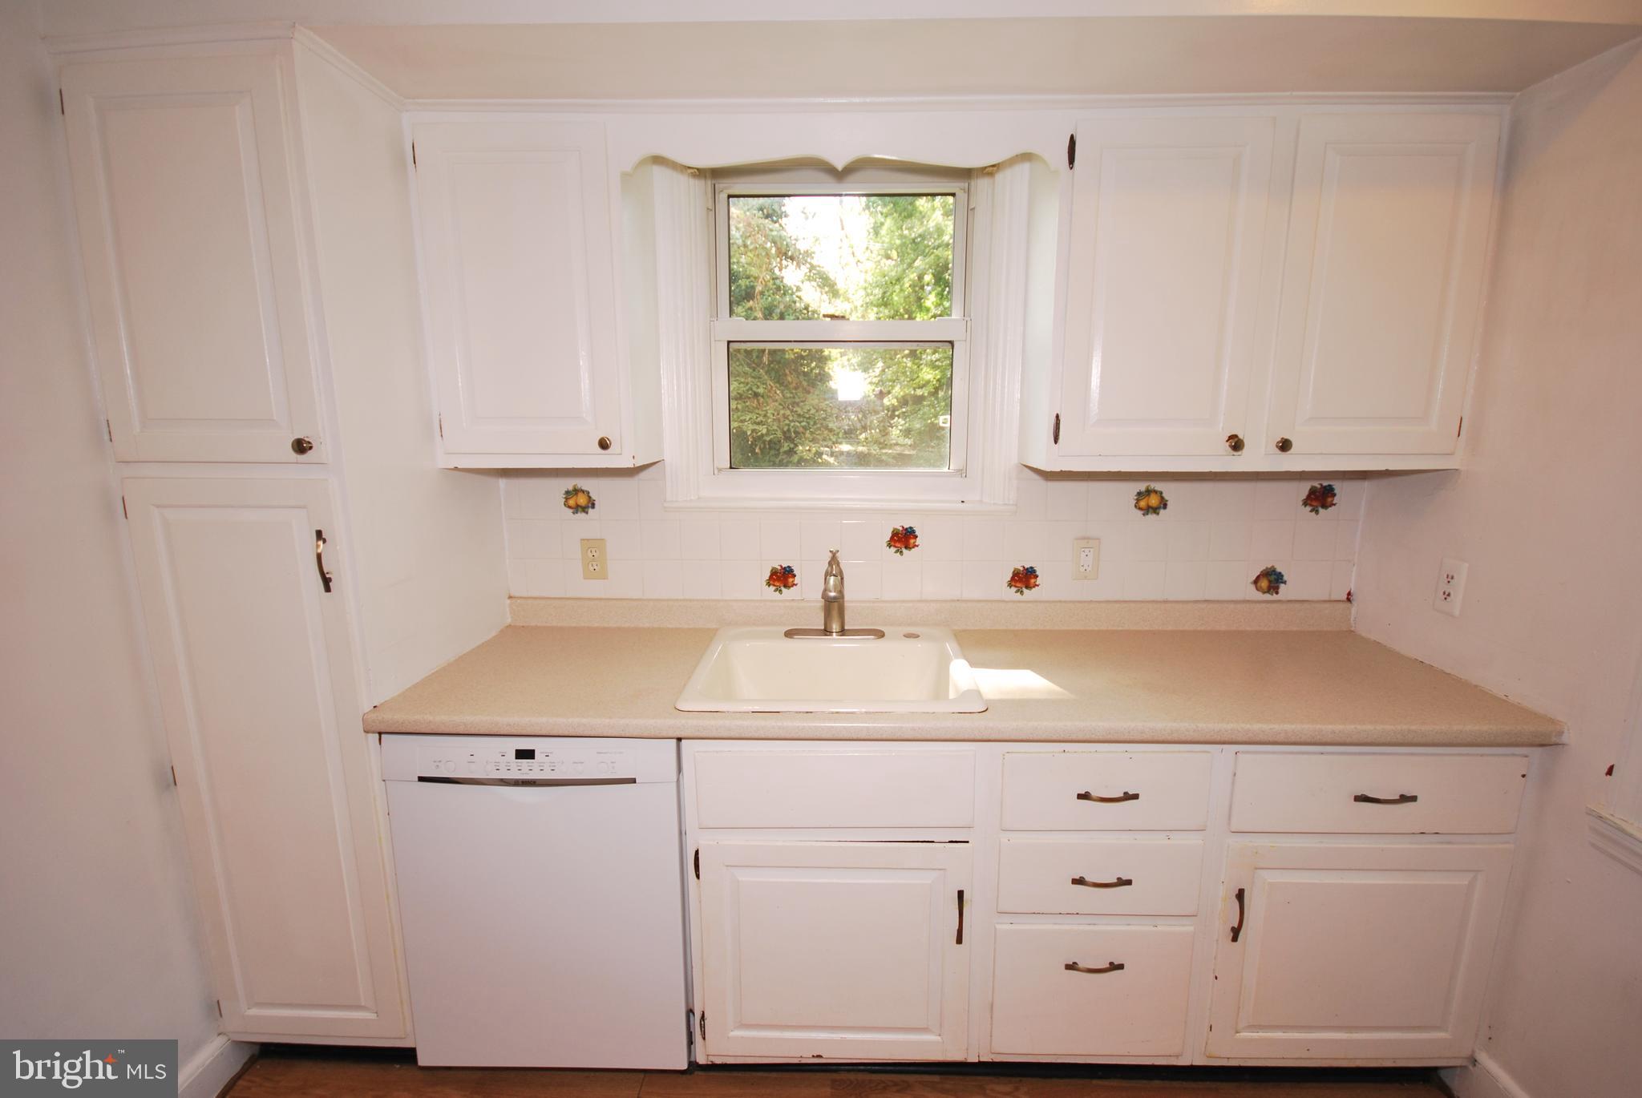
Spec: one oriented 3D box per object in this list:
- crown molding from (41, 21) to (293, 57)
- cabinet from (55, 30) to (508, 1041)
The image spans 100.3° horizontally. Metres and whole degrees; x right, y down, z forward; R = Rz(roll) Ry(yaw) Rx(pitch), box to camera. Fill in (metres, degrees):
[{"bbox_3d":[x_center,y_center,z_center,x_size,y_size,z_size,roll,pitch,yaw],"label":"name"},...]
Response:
[{"bbox_3d":[-1.108,-0.871,1.157,0.440,0.038,0.025,0,10,1],"label":"crown molding"},{"bbox_3d":[-1.107,0.083,1.637,0.431,2.055,0.600,0,10,1],"label":"cabinet"}]

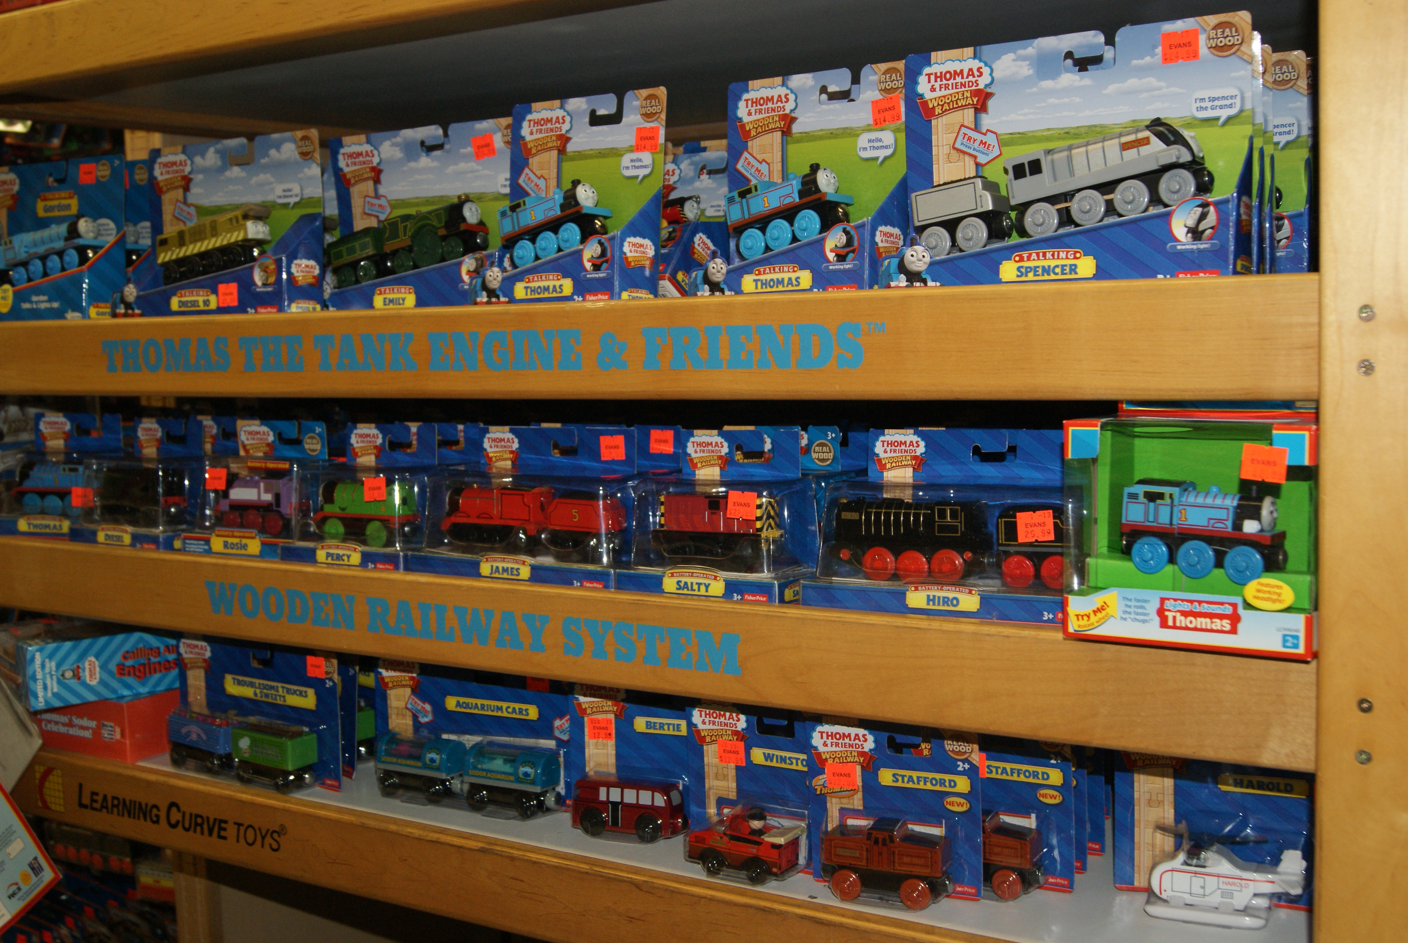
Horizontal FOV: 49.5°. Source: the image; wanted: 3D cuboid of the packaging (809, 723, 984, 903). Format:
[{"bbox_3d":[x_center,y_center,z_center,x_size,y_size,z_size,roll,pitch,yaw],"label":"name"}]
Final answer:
[{"bbox_3d":[0.102,0.195,0.863,0.101,0.102,0.037,0,8,23],"label":"packaging"}]

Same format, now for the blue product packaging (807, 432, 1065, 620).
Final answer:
[{"bbox_3d":[0.139,0.027,0.823,0.170,0.093,0.055,2,9,32],"label":"blue product packaging"}]

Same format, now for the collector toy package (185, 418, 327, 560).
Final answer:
[{"bbox_3d":[-0.329,0.011,1.121,0.113,0.091,0.053,2,9,32],"label":"collector toy package"}]

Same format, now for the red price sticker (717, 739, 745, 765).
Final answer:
[{"bbox_3d":[0.018,0.185,1.003,0.020,0.016,0.001,0,7,30],"label":"red price sticker"}]

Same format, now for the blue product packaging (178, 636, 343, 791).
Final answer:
[{"bbox_3d":[-0.346,0.180,1.136,0.174,0.102,0.035,2,6,34],"label":"blue product packaging"}]

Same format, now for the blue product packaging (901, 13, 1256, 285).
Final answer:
[{"bbox_3d":[0.190,-0.166,0.822,0.194,0.136,0.048,2,9,32],"label":"blue product packaging"}]

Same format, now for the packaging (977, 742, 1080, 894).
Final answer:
[{"bbox_3d":[0.168,0.204,0.935,0.108,0.111,0.035,1,8,27],"label":"packaging"}]

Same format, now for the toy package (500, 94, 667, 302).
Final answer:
[{"bbox_3d":[-0.095,-0.182,1.014,0.127,0.140,0.047,3,4,34],"label":"toy package"}]

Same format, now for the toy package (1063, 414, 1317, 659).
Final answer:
[{"bbox_3d":[0.245,0.026,0.749,0.114,0.106,0.077,2,9,32],"label":"toy package"}]

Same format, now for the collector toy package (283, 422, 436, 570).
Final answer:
[{"bbox_3d":[-0.255,0.017,1.139,0.119,0.101,0.057,2,8,30],"label":"collector toy package"}]

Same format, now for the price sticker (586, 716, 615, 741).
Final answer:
[{"bbox_3d":[-0.073,0.183,1.088,0.020,0.016,0.001,-1,5,22],"label":"price sticker"}]

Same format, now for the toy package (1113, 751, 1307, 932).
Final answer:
[{"bbox_3d":[0.294,0.203,0.890,0.112,0.114,0.040,0,8,22],"label":"toy package"}]

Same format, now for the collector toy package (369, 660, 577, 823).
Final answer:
[{"bbox_3d":[-0.168,0.182,1.057,0.173,0.102,0.036,1,7,27],"label":"collector toy package"}]

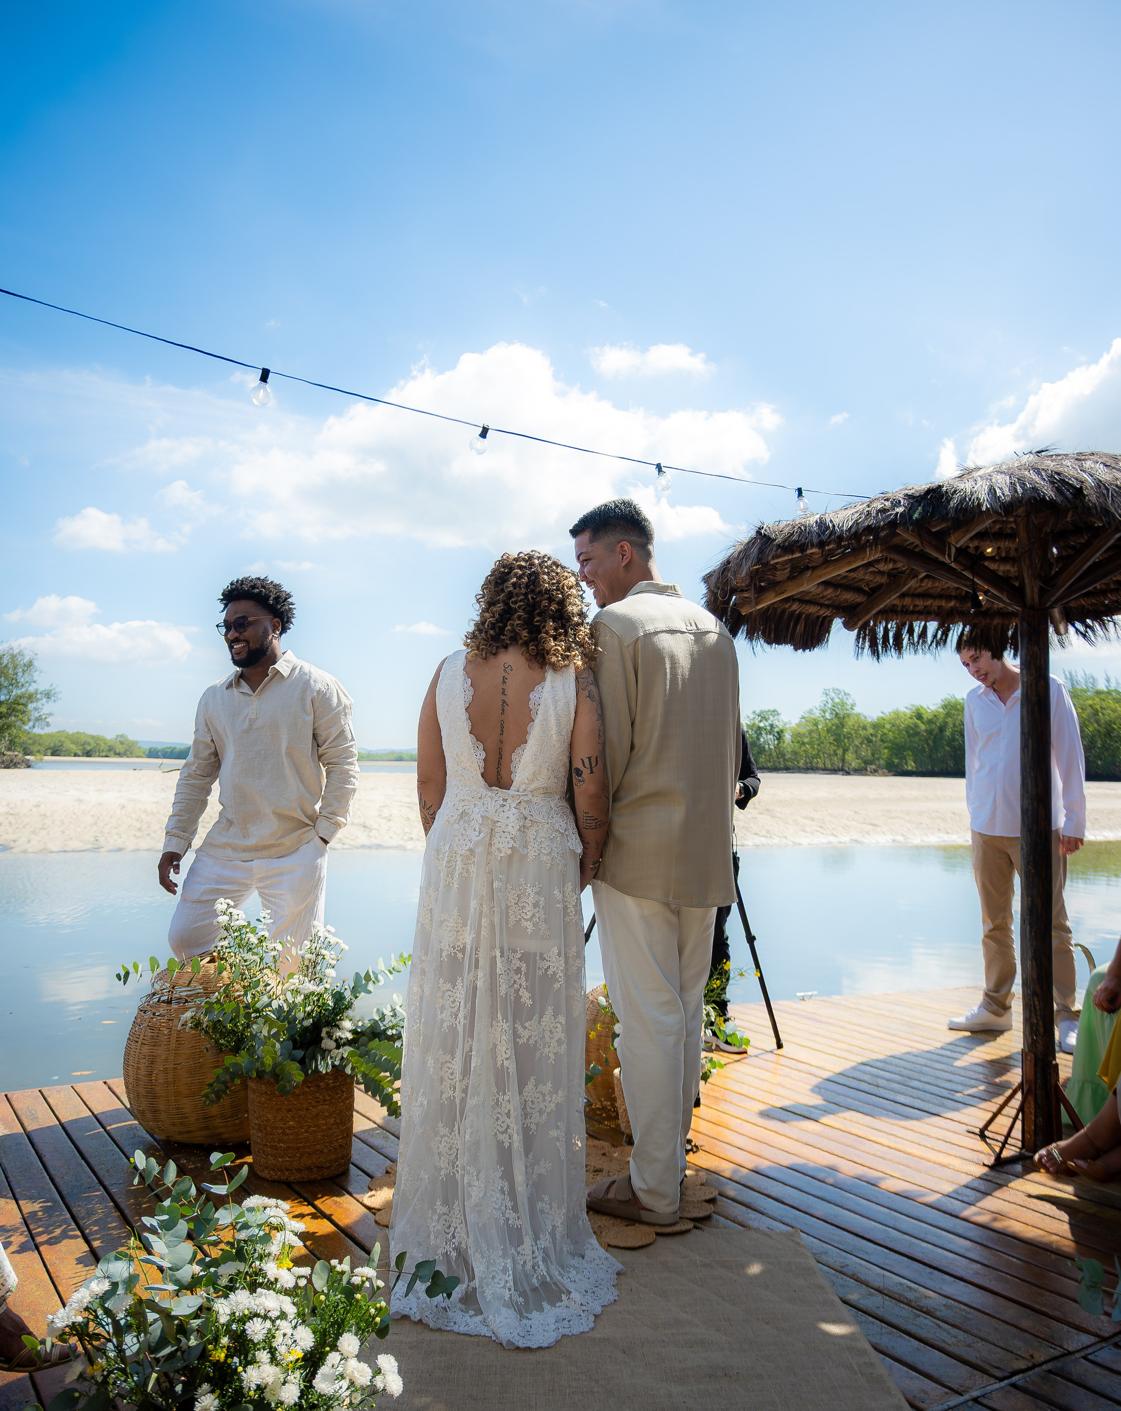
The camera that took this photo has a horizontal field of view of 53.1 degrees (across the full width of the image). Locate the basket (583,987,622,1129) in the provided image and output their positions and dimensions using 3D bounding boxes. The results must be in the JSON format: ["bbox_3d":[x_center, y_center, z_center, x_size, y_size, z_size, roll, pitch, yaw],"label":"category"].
[{"bbox_3d":[0.235,1.090,3.680,0.480,0.430,0.480,0,-3,0],"label":"basket"}]

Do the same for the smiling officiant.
[{"bbox_3d":[-1.030,0.430,3.780,0.660,1.750,0.420,-1,-3,16],"label":"smiling officiant"}]

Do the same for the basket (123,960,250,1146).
[{"bbox_3d":[-1.055,1.052,3.450,0.570,0.480,0.570,0,-3,0],"label":"basket"}]

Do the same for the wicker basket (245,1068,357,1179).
[{"bbox_3d":[-0.720,1.140,3.120,0.295,0.275,0.295,0,-3,0],"label":"wicker basket"}]

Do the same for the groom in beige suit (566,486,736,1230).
[{"bbox_3d":[0.240,0.380,2.830,0.500,1.770,0.360,2,-3,-33],"label":"groom in beige suit"}]

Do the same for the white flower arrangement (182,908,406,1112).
[{"bbox_3d":[-0.727,0.835,3.120,0.620,0.560,0.520,0,-3,0],"label":"white flower arrangement"}]

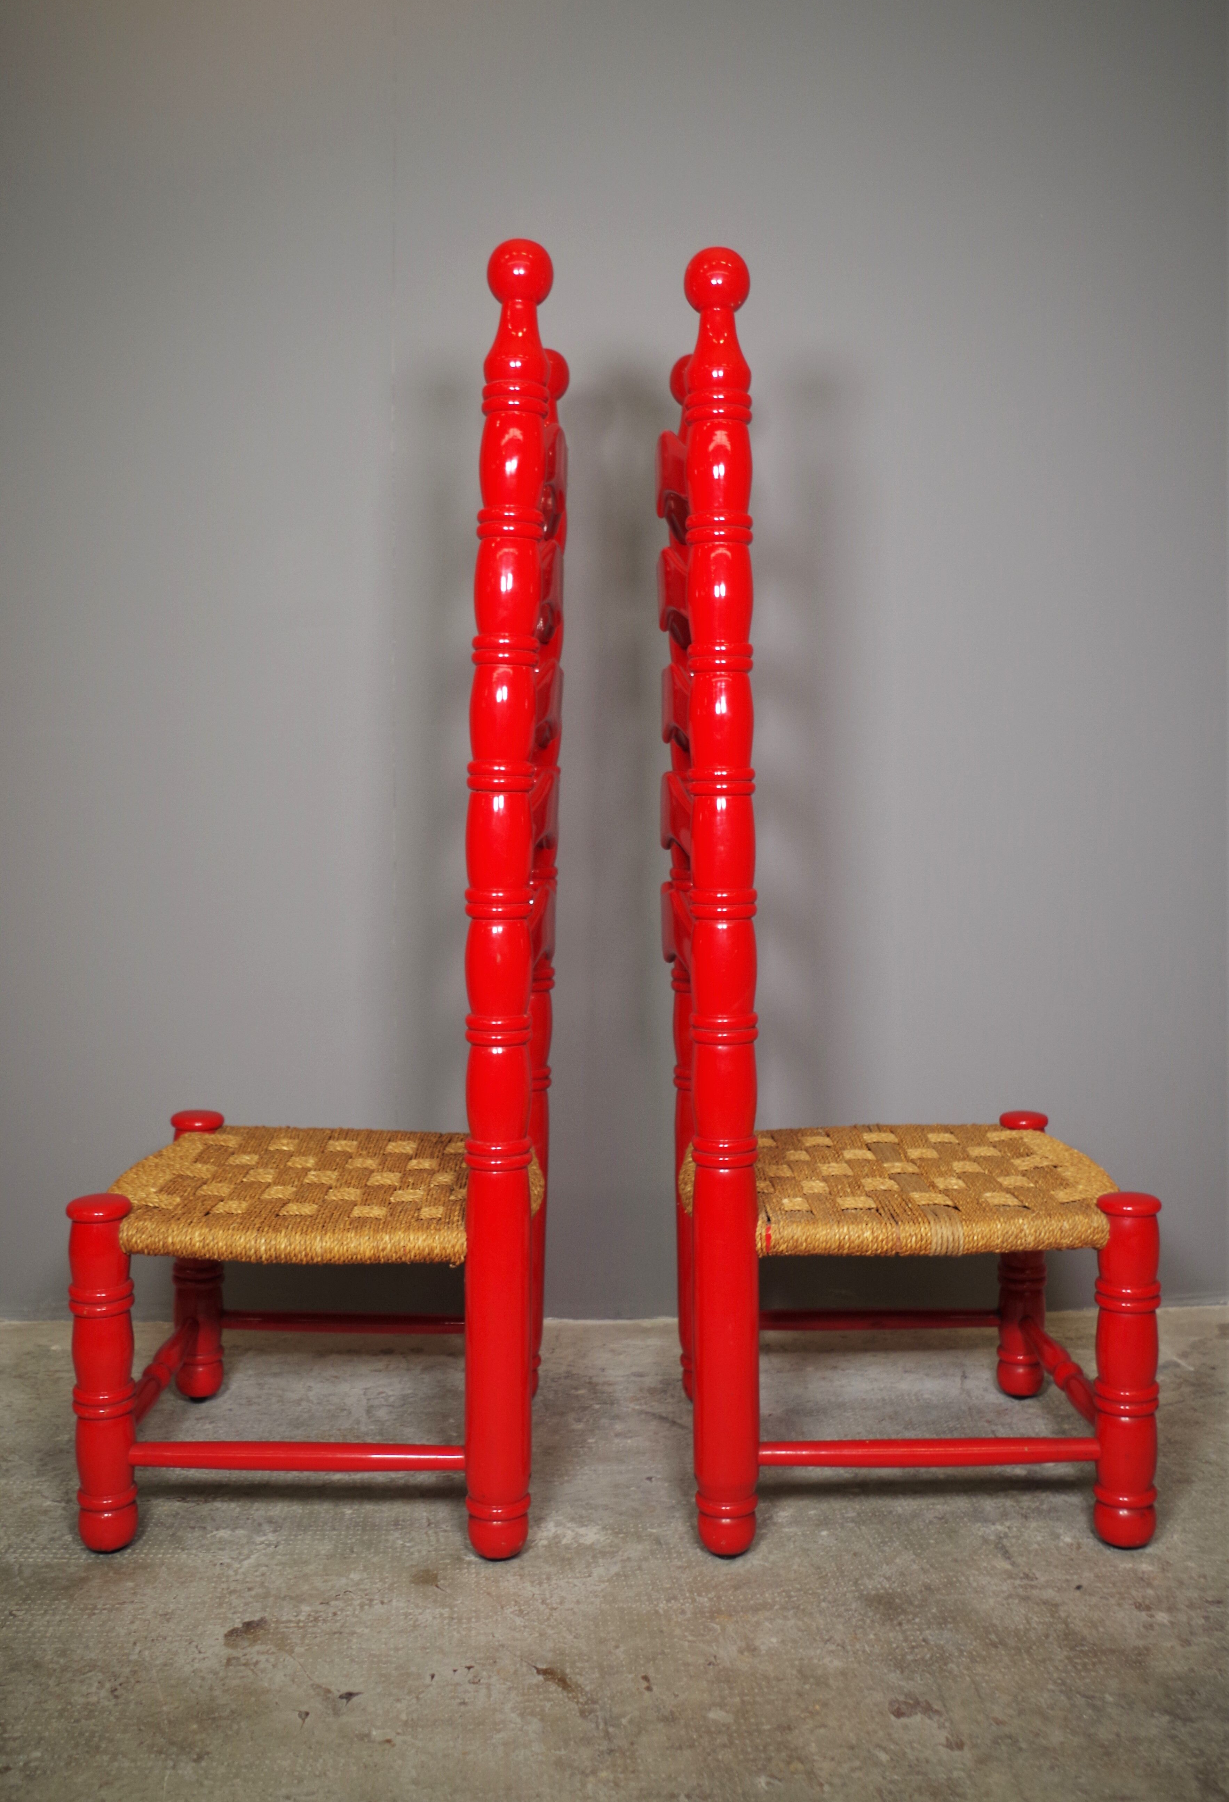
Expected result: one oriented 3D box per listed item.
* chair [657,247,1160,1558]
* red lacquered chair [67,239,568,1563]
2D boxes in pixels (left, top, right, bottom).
[{"bbox_3d":[0.311,0.013,1.581,0.516,1.330,0.432,0,6,-1],"label":"chair"},{"bbox_3d":[-0.308,0.012,1.569,0.516,1.330,0.432,0,6,0],"label":"red lacquered chair"}]

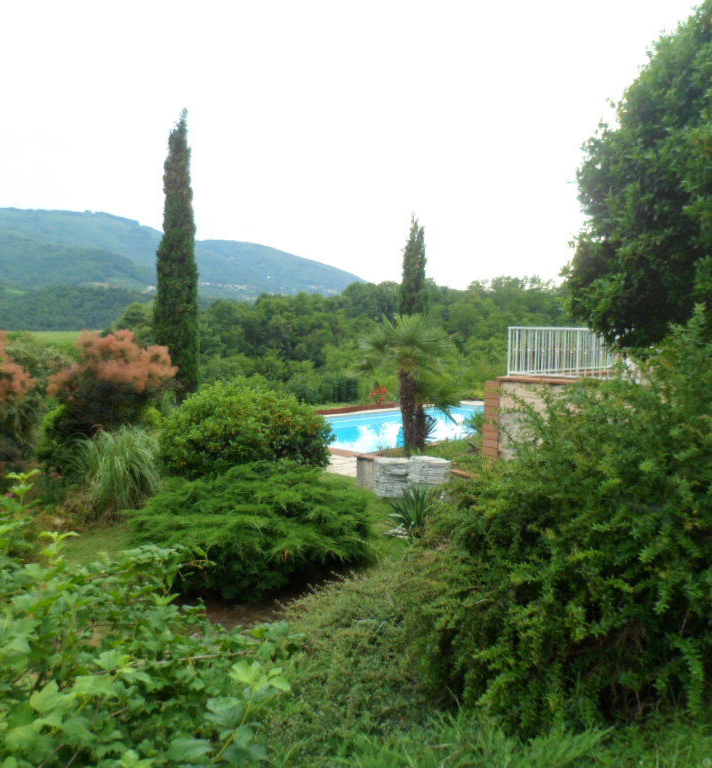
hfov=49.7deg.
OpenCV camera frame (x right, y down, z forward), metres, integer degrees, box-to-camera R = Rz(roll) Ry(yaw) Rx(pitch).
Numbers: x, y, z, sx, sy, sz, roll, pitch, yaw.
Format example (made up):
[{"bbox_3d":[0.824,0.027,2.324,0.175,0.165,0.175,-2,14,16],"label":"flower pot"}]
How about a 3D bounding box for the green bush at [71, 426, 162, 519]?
[{"bbox_3d":[-3.239,1.163,10.400,1.240,1.150,1.200,1,3,-17],"label":"green bush"}]

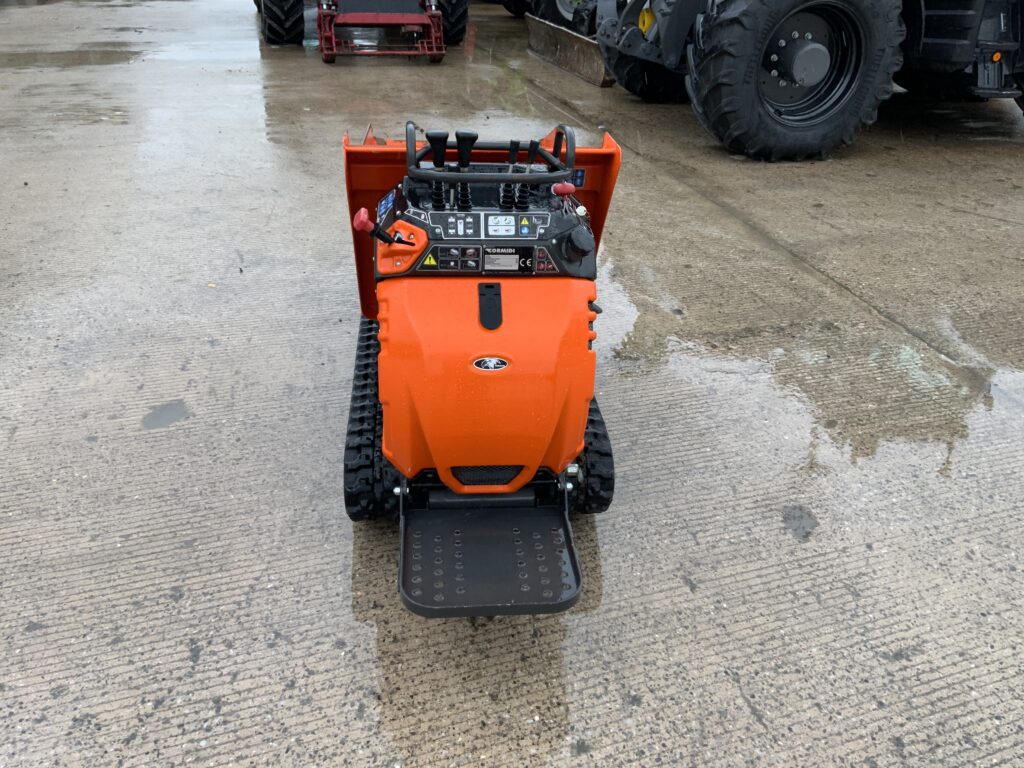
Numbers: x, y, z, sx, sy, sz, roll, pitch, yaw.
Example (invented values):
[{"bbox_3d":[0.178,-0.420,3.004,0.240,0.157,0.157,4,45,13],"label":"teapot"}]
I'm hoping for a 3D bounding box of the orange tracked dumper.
[{"bbox_3d":[-0.094,-0.294,2.503,0.750,1.170,1.860,0,30,-6],"label":"orange tracked dumper"}]

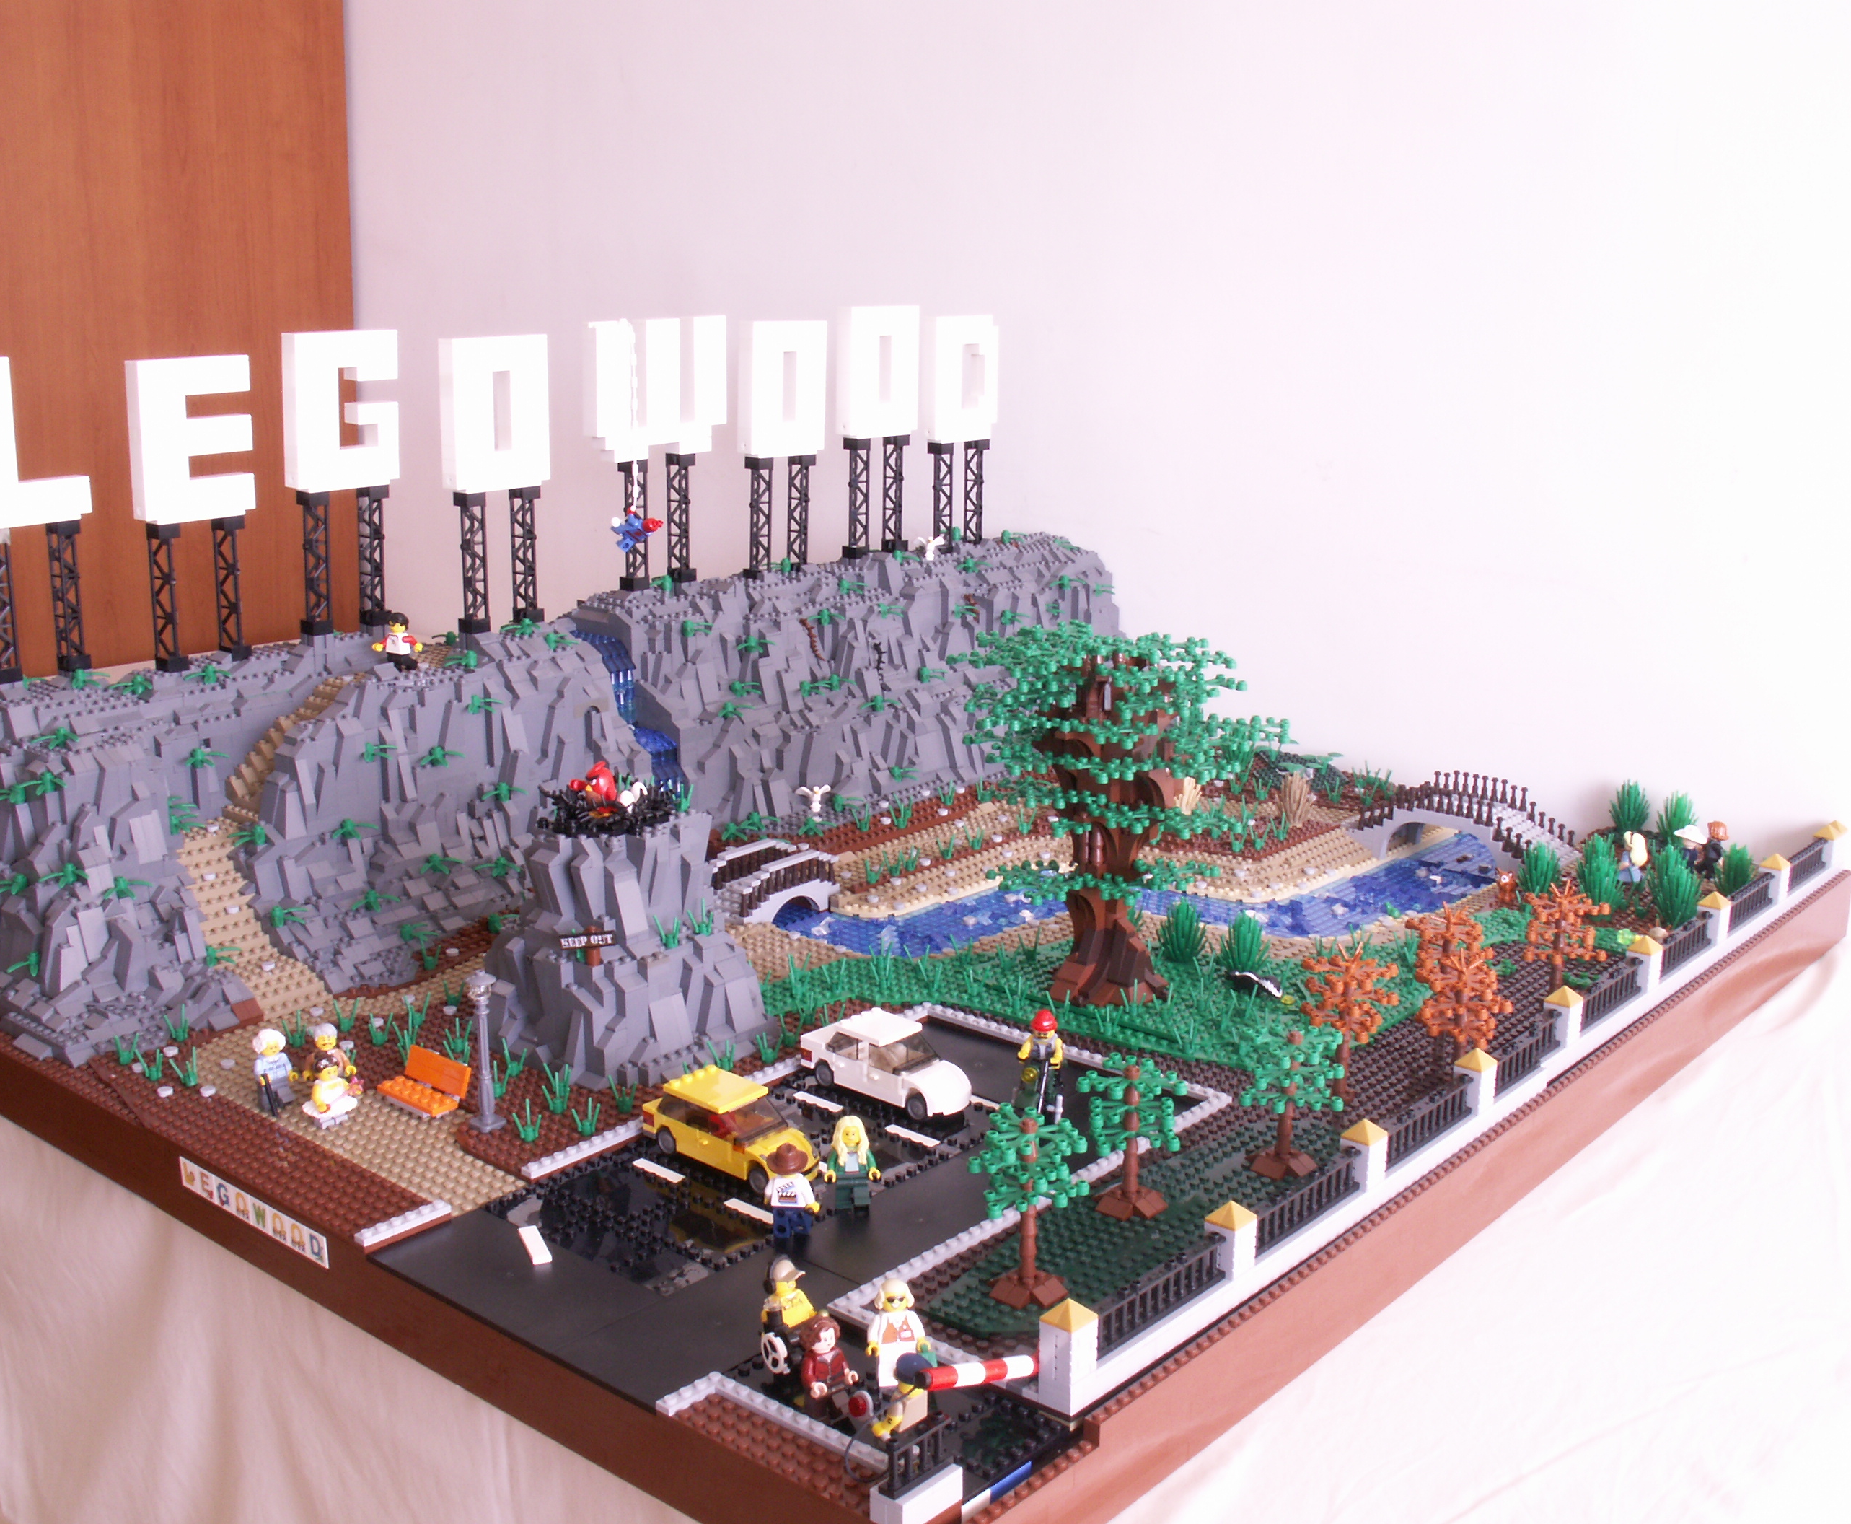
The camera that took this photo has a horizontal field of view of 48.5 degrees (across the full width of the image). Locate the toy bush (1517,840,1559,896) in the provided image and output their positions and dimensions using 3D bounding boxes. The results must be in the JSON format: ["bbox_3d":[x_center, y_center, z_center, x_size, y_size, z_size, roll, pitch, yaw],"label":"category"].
[{"bbox_3d":[0.419,0.074,1.398,0.029,0.040,0.029,12,18,39],"label":"toy bush"}]

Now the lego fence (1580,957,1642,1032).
[{"bbox_3d":[0.381,0.132,1.153,0.008,0.020,0.096,12,18,40],"label":"lego fence"}]

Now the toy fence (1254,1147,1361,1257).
[{"bbox_3d":[0.164,0.193,0.902,0.008,0.020,0.096,12,18,40],"label":"toy fence"}]

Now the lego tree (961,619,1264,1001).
[{"bbox_3d":[0.107,0.032,1.198,0.175,0.213,0.175,0,14,0],"label":"lego tree"}]

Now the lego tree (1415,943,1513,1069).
[{"bbox_3d":[0.278,0.135,1.067,0.048,0.081,0.048,12,18,39],"label":"lego tree"}]

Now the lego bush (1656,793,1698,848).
[{"bbox_3d":[0.549,0.039,1.499,0.029,0.039,0.029,12,18,39],"label":"lego bush"}]

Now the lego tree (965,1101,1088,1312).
[{"bbox_3d":[0.044,0.186,0.866,0.049,0.080,0.049,0,14,0],"label":"lego tree"}]

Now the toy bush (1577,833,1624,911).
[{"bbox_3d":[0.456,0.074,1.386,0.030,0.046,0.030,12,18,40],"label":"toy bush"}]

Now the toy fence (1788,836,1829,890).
[{"bbox_3d":[0.598,0.072,1.402,0.008,0.020,0.096,12,18,40],"label":"toy fence"}]

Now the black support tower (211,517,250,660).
[{"bbox_3d":[-0.461,-0.116,1.370,0.016,0.096,0.016,12,18,40],"label":"black support tower"}]

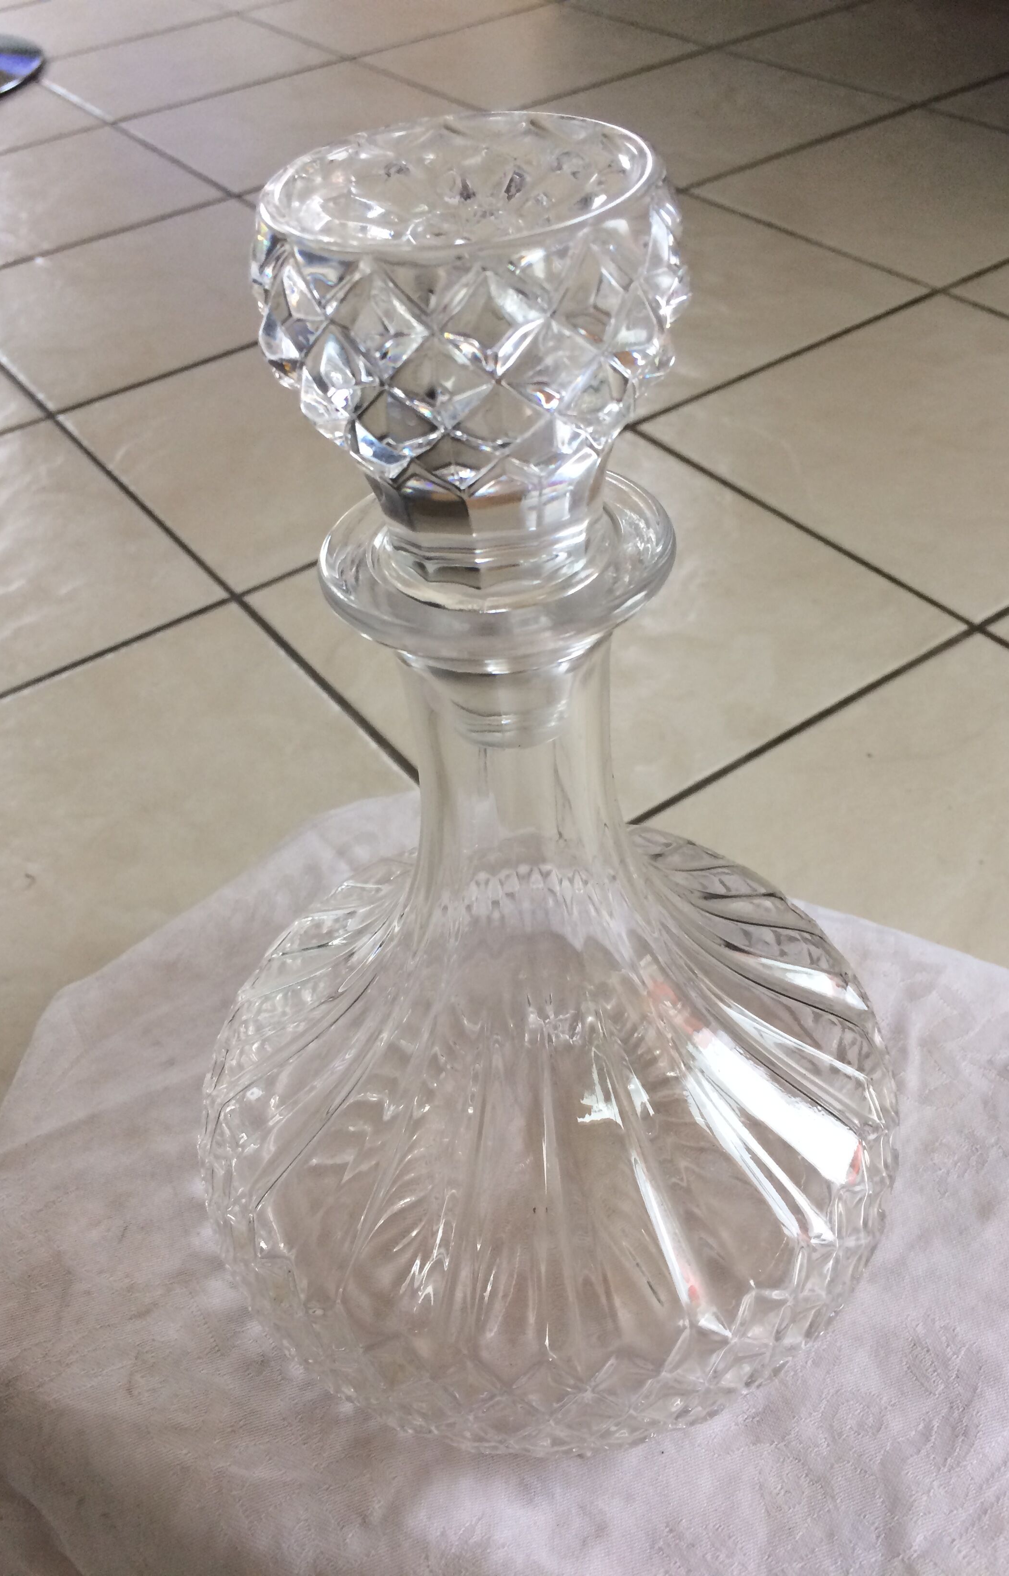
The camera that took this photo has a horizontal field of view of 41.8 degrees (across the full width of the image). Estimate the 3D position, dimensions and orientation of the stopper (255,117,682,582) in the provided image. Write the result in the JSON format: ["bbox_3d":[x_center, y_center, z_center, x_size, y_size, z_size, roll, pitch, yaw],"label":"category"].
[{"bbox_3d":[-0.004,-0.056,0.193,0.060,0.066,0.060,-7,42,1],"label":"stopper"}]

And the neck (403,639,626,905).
[{"bbox_3d":[0.002,-0.004,0.243,0.043,0.064,0.043,-6,44,0],"label":"neck"}]

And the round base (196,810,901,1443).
[{"bbox_3d":[0.009,0.066,0.311,0.164,0.107,0.164,-3,44,3],"label":"round base"}]

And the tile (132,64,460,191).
[{"bbox_3d":[-0.245,-0.802,1.595,0.330,0.010,0.330,-28,48,-22],"label":"tile"}]

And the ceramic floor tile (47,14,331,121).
[{"bbox_3d":[-0.438,-0.983,1.802,0.330,0.010,0.330,-28,48,-22],"label":"ceramic floor tile"}]

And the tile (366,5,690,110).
[{"bbox_3d":[0.032,-0.953,1.722,0.330,0.010,0.330,-28,48,-22],"label":"tile"}]

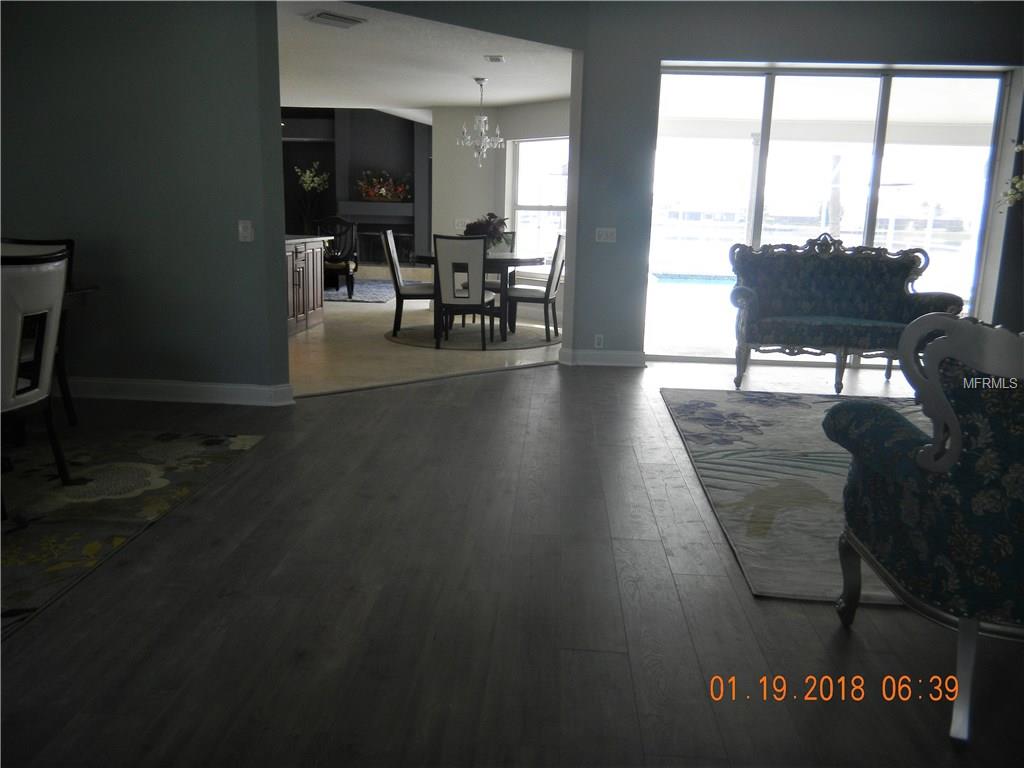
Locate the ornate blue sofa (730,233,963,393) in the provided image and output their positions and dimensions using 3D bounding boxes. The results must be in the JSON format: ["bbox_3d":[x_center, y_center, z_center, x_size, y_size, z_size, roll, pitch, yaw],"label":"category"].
[{"bbox_3d":[2.410,-0.555,6.229,1.630,1.115,0.790,2,12,3],"label":"ornate blue sofa"}]

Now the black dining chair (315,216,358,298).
[{"bbox_3d":[-2.433,-1.723,11.252,0.640,1.060,0.600,0,12,-8],"label":"black dining chair"}]

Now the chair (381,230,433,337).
[{"bbox_3d":[-0.911,-0.984,8.122,0.640,1.000,0.480,1,12,-1],"label":"chair"}]

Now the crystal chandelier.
[{"bbox_3d":[-0.290,-2.465,7.799,0.440,0.800,0.440,2,12,3],"label":"crystal chandelier"}]

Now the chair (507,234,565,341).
[{"bbox_3d":[0.224,-0.947,8.081,0.630,1.000,0.480,5,13,15],"label":"chair"}]

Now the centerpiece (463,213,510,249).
[{"bbox_3d":[-0.244,-1.441,8.015,0.470,0.420,0.450,2,12,3],"label":"centerpiece"}]

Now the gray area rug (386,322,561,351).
[{"bbox_3d":[-0.338,-0.486,8.224,1.820,0.012,1.820,2,12,3],"label":"gray area rug"}]

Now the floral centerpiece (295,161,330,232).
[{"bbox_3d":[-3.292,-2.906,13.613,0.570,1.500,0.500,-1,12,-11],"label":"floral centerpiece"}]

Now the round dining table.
[{"bbox_3d":[-0.338,-0.862,8.144,1.270,0.780,1.270,1,12,0],"label":"round dining table"}]

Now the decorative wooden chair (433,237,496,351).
[{"bbox_3d":[-0.419,-0.835,7.484,0.480,1.000,0.630,2,12,5],"label":"decorative wooden chair"}]

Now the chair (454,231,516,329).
[{"bbox_3d":[-0.223,-1.117,8.820,0.480,1.000,0.630,4,12,13],"label":"chair"}]

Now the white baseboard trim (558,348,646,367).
[{"bbox_3d":[0.741,-0.209,6.763,0.720,0.133,0.060,2,12,3],"label":"white baseboard trim"}]

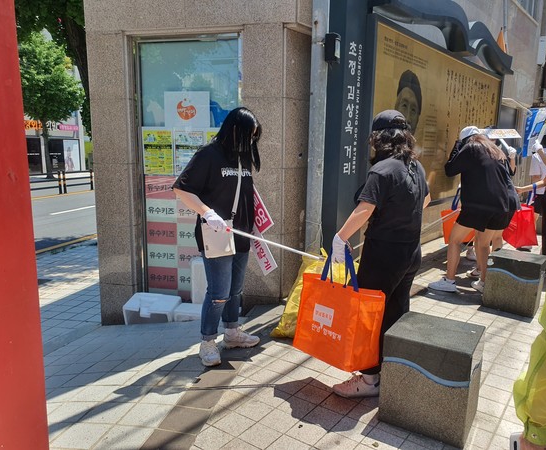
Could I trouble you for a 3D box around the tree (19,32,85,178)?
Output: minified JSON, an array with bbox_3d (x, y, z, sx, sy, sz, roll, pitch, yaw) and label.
[{"bbox_3d":[-10.900,-5.600,21.800,3.700,6.500,3.700,-3,12,-20],"label":"tree"}]

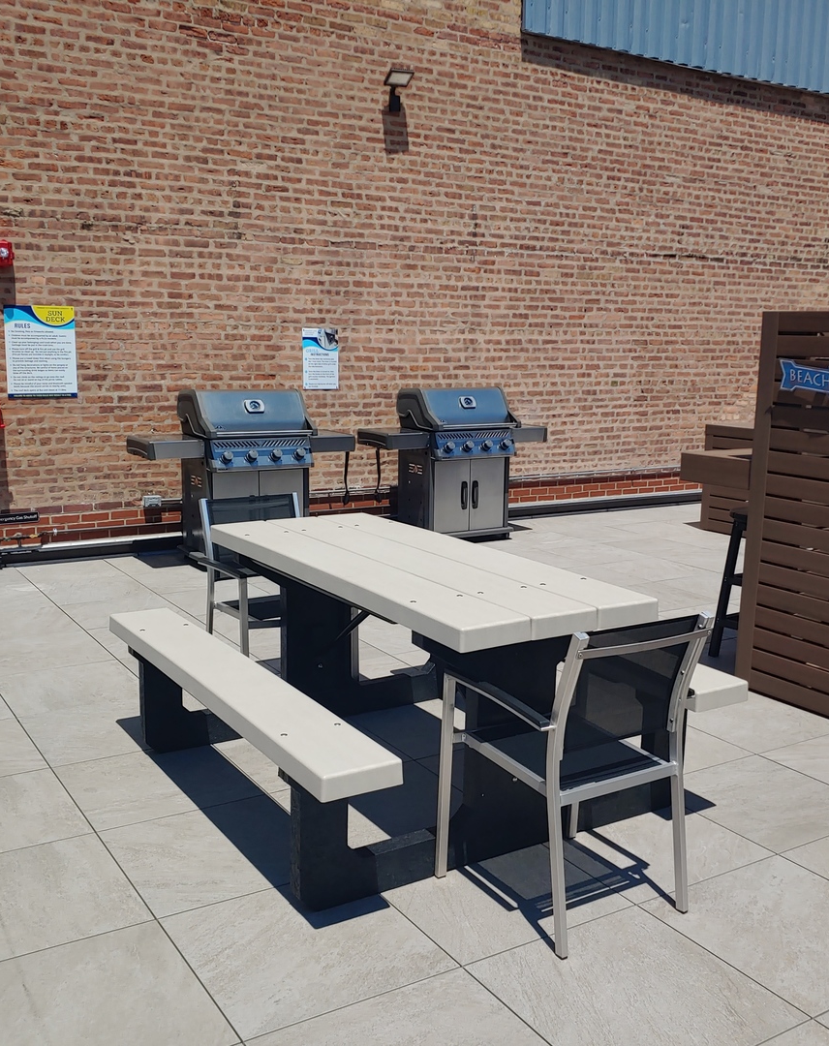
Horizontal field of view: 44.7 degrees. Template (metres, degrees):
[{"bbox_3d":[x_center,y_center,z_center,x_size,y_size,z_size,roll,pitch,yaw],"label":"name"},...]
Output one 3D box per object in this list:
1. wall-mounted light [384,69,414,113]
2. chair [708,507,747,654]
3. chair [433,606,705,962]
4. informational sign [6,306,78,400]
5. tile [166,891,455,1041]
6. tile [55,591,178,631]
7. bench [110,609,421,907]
[{"bbox_3d":[-0.125,-3.534,8.240,0.240,0.320,0.200,-5,11,-33],"label":"wall-mounted light"},{"bbox_3d":[1.900,0.345,5.212,0.440,0.750,0.440,-5,11,-31],"label":"chair"},{"bbox_3d":[0.443,0.645,2.849,0.560,0.875,0.570,-4,11,-32],"label":"chair"},{"bbox_3d":[-2.595,-1.190,7.004,0.470,0.630,0.010,-5,11,-33],"label":"informational sign"},{"bbox_3d":[-0.302,1.160,2.767,0.605,0.020,0.605,-5,11,-32],"label":"tile"},{"bbox_3d":[-1.722,0.535,5.988,0.605,0.020,0.605,-4,11,-33],"label":"tile"},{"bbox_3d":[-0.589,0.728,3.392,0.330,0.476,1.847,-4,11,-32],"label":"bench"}]

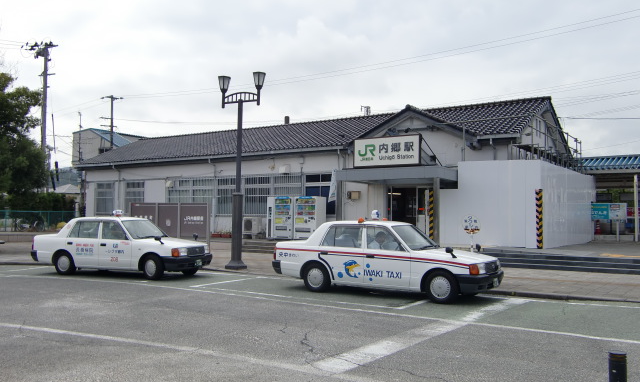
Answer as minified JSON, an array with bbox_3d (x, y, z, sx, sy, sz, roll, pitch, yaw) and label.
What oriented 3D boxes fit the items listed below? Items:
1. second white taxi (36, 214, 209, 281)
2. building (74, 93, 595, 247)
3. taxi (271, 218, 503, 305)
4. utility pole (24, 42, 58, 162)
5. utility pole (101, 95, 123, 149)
[{"bbox_3d":[-5.201,1.463,16.083,4.650,1.540,1.700,-1,-2,20],"label":"second white taxi"},{"bbox_3d":[-0.729,-0.664,31.522,25.600,6.050,10.900,-1,-3,32],"label":"building"},{"bbox_3d":[1.342,1.337,12.652,4.650,1.540,1.700,-1,-3,33],"label":"taxi"},{"bbox_3d":[-16.035,-2.926,35.342,1.600,11.600,0.900,-1,-3,32],"label":"utility pole"},{"bbox_3d":[-17.349,-2.255,51.128,0.600,11.500,2.000,-1,-3,32],"label":"utility pole"}]

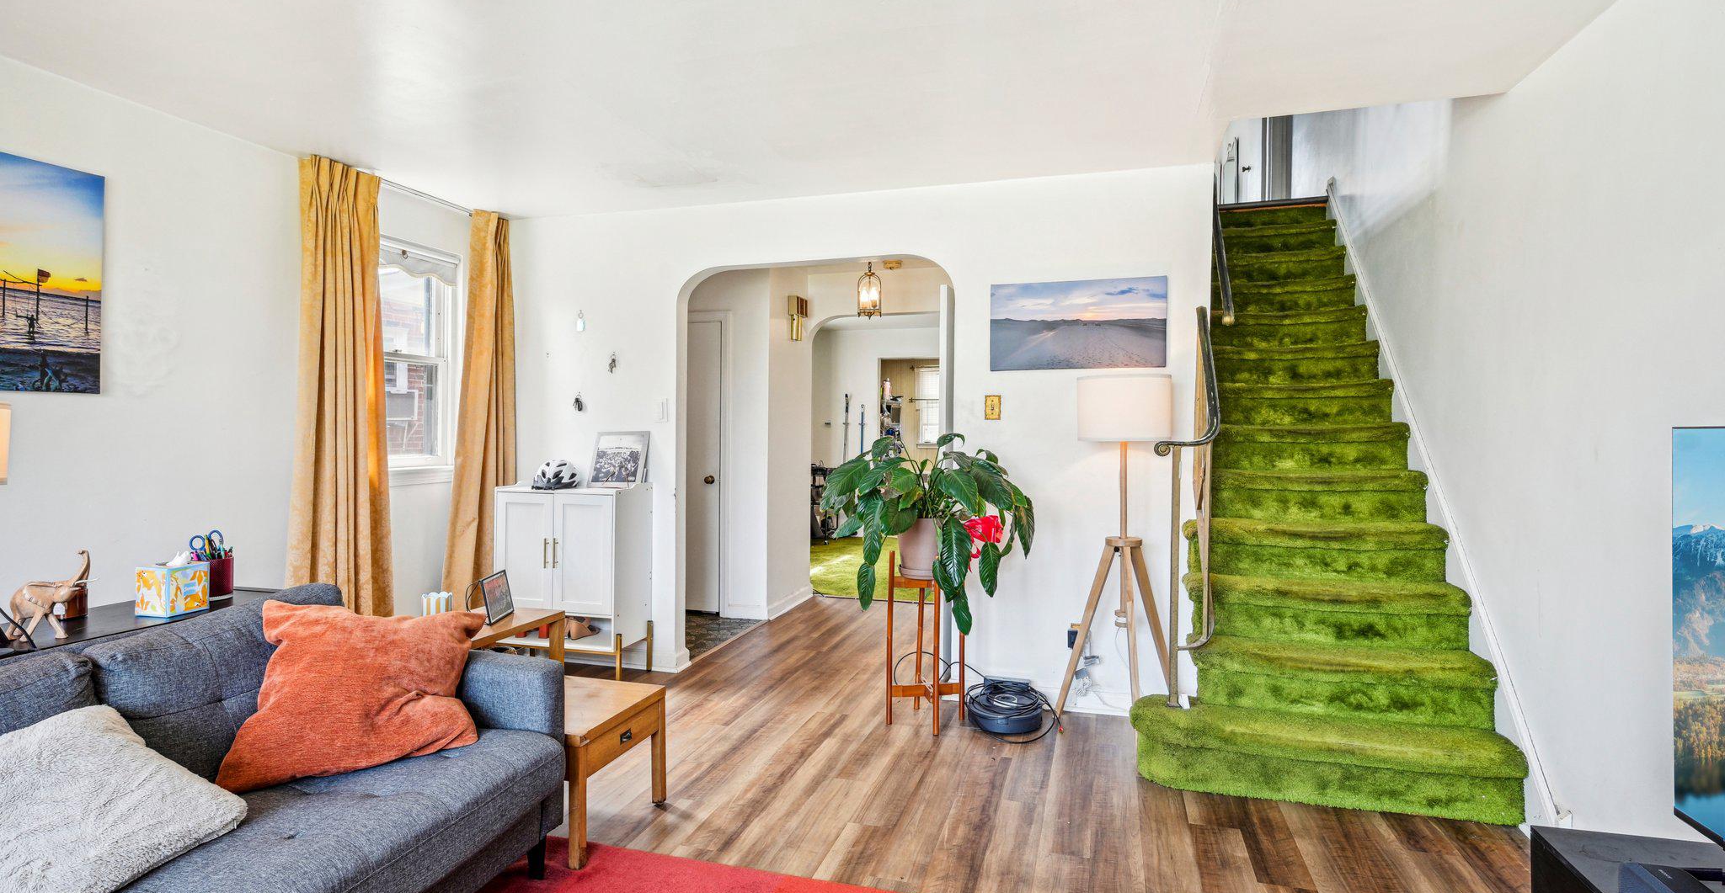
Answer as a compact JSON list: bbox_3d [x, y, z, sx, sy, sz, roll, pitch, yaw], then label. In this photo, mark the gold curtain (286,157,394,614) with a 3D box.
[{"bbox_3d":[-2.268,-0.040,3.335,0.140,2.300,0.460,0,0,18],"label":"gold curtain"}]

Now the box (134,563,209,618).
[{"bbox_3d":[-1.847,0.384,2.051,0.112,0.128,0.112,0,0,8],"label":"box"}]

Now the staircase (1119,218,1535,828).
[{"bbox_3d":[1.934,-0.139,3.775,1.220,2.689,2.451,1,1,17],"label":"staircase"}]

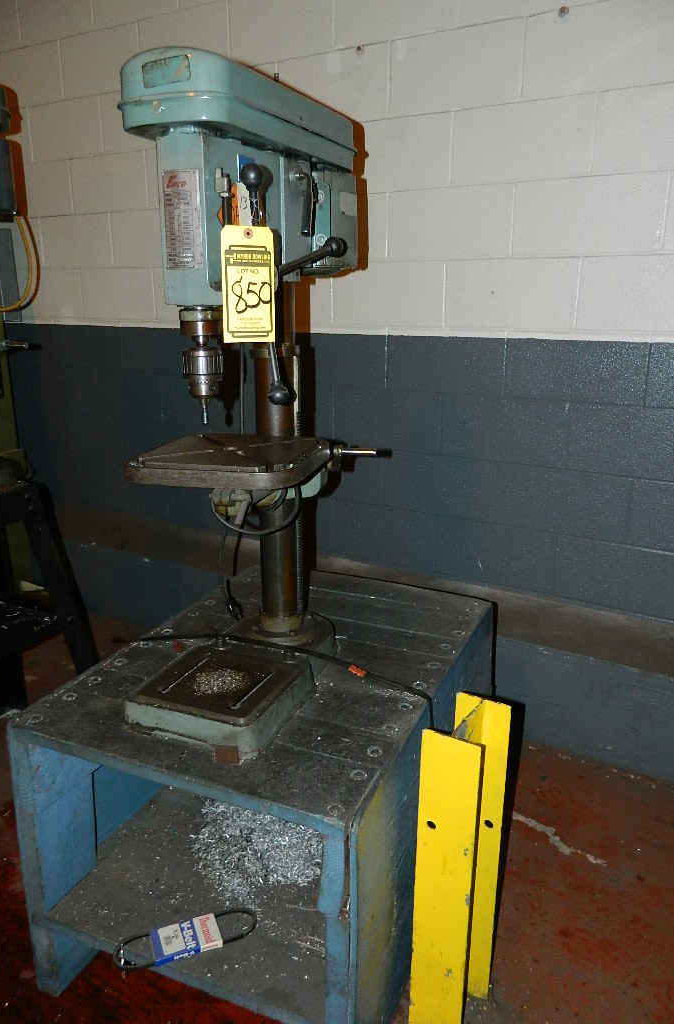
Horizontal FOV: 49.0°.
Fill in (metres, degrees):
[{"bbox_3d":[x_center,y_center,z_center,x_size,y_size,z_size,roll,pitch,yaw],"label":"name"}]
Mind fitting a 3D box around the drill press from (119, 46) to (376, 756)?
[{"bbox_3d":[-0.110,-0.178,1.269,0.300,0.970,0.587,8,18,25],"label":"drill press"}]

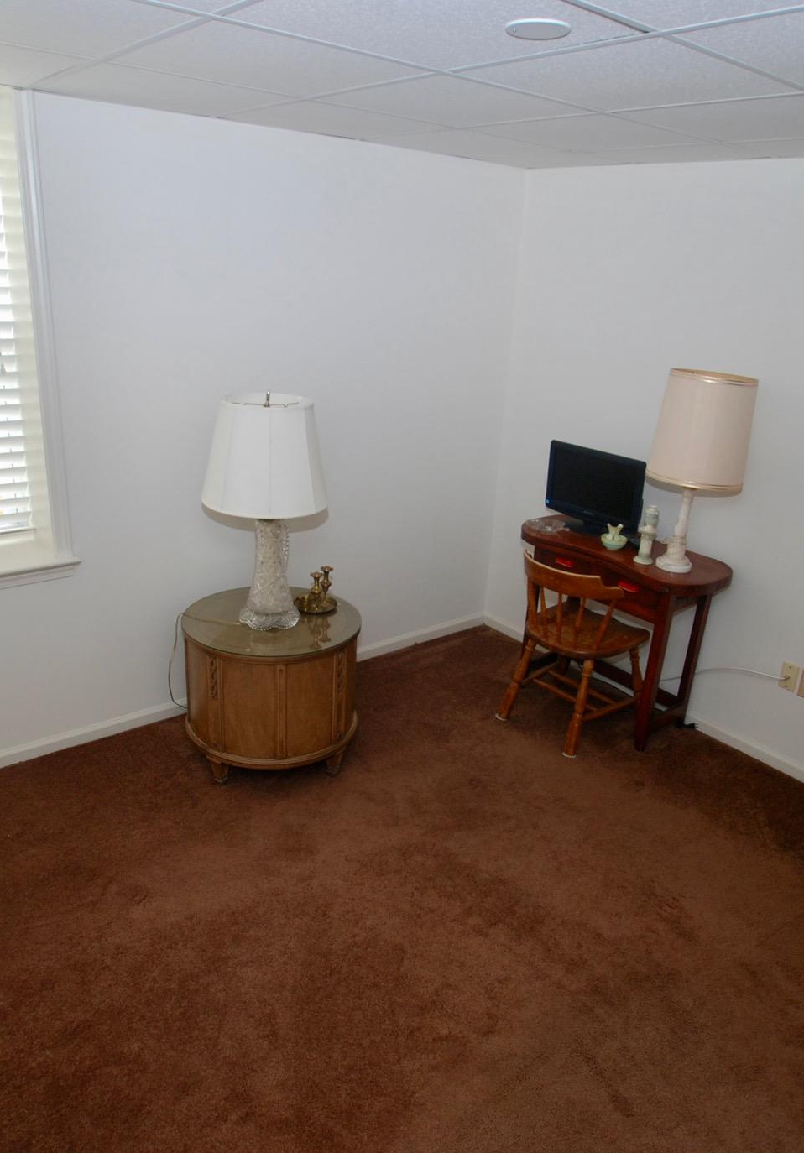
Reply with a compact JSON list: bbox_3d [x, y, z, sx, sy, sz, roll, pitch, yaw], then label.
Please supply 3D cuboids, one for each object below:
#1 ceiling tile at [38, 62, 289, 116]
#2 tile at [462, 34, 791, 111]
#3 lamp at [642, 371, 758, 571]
[{"bbox_3d":[-0.723,-1.520,2.389,0.600,0.025,0.600,-14,29,-36],"label":"ceiling tile"},{"bbox_3d":[0.514,-1.151,1.771,0.590,0.020,0.590,-14,28,-36],"label":"tile"},{"bbox_3d":[1.219,-0.416,3.176,0.390,0.800,0.390,-14,29,-36],"label":"lamp"}]

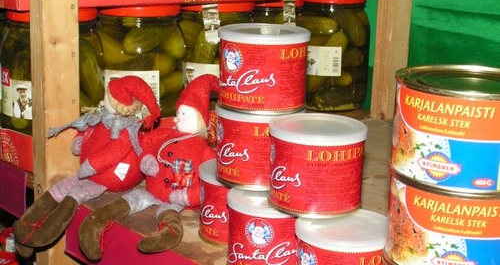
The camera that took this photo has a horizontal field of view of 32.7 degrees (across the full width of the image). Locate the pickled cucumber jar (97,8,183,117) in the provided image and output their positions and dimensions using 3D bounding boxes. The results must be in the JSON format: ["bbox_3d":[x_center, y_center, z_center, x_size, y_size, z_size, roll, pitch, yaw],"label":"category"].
[{"bbox_3d":[-0.139,-0.070,1.058,0.117,0.187,0.117,2,13,0],"label":"pickled cucumber jar"}]

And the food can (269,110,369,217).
[{"bbox_3d":[0.052,0.025,0.670,0.077,0.066,0.077,2,13,0],"label":"food can"}]

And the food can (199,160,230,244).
[{"bbox_3d":[-0.009,0.064,0.783,0.077,0.066,0.077,-3,14,-22],"label":"food can"}]

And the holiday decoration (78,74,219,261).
[{"bbox_3d":[-0.084,0.036,0.863,0.118,0.168,0.190,11,16,34],"label":"holiday decoration"}]

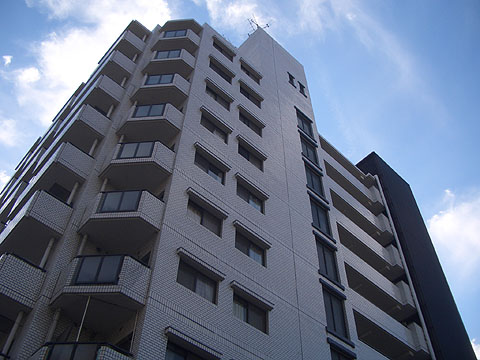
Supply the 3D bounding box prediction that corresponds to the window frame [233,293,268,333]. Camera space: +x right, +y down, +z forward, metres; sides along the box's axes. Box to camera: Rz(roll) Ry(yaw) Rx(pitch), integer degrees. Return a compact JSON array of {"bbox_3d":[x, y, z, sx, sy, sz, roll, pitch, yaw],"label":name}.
[{"bbox_3d":[0.303,4.182,15.208,1.530,0.990,0.150,37,-60,-25],"label":"window frame"}]

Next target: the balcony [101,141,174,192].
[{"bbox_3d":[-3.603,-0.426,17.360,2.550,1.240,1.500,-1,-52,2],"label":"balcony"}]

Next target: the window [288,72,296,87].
[{"bbox_3d":[3.536,-6.891,33.449,0.700,1.400,0.150,37,-60,-25],"label":"window"}]

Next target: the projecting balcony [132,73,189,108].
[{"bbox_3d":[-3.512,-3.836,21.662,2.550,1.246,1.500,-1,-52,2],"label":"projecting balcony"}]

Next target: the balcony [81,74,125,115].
[{"bbox_3d":[-6.213,-3.766,22.179,1.200,1.200,1.300,37,-60,-24],"label":"balcony"}]

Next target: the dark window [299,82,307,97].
[{"bbox_3d":[4.427,-6.327,34.187,0.620,1.350,0.150,37,-60,-24],"label":"dark window"}]

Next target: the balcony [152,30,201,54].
[{"bbox_3d":[-3.435,-7.399,26.412,2.500,1.200,1.200,-1,-52,2],"label":"balcony"}]

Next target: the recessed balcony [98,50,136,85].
[{"bbox_3d":[-6.166,-5.492,24.394,1.200,1.200,1.300,37,-60,-24],"label":"recessed balcony"}]

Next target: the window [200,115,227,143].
[{"bbox_3d":[-1.103,-2.191,20.928,1.504,1.000,0.150,37,-60,-24],"label":"window"}]

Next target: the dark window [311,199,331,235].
[{"bbox_3d":[3.818,1.807,23.327,1.380,1.880,0.180,37,-60,-25],"label":"dark window"}]

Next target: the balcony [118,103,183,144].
[{"bbox_3d":[-3.575,-2.220,19.765,2.500,1.200,1.200,-1,-52,2],"label":"balcony"}]

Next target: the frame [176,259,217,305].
[{"bbox_3d":[-1.244,2.988,14.281,1.504,1.000,0.150,37,-60,-24],"label":"frame"}]

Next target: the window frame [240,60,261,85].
[{"bbox_3d":[0.596,-6.199,28.454,1.521,1.000,0.150,37,-60,-24],"label":"window frame"}]

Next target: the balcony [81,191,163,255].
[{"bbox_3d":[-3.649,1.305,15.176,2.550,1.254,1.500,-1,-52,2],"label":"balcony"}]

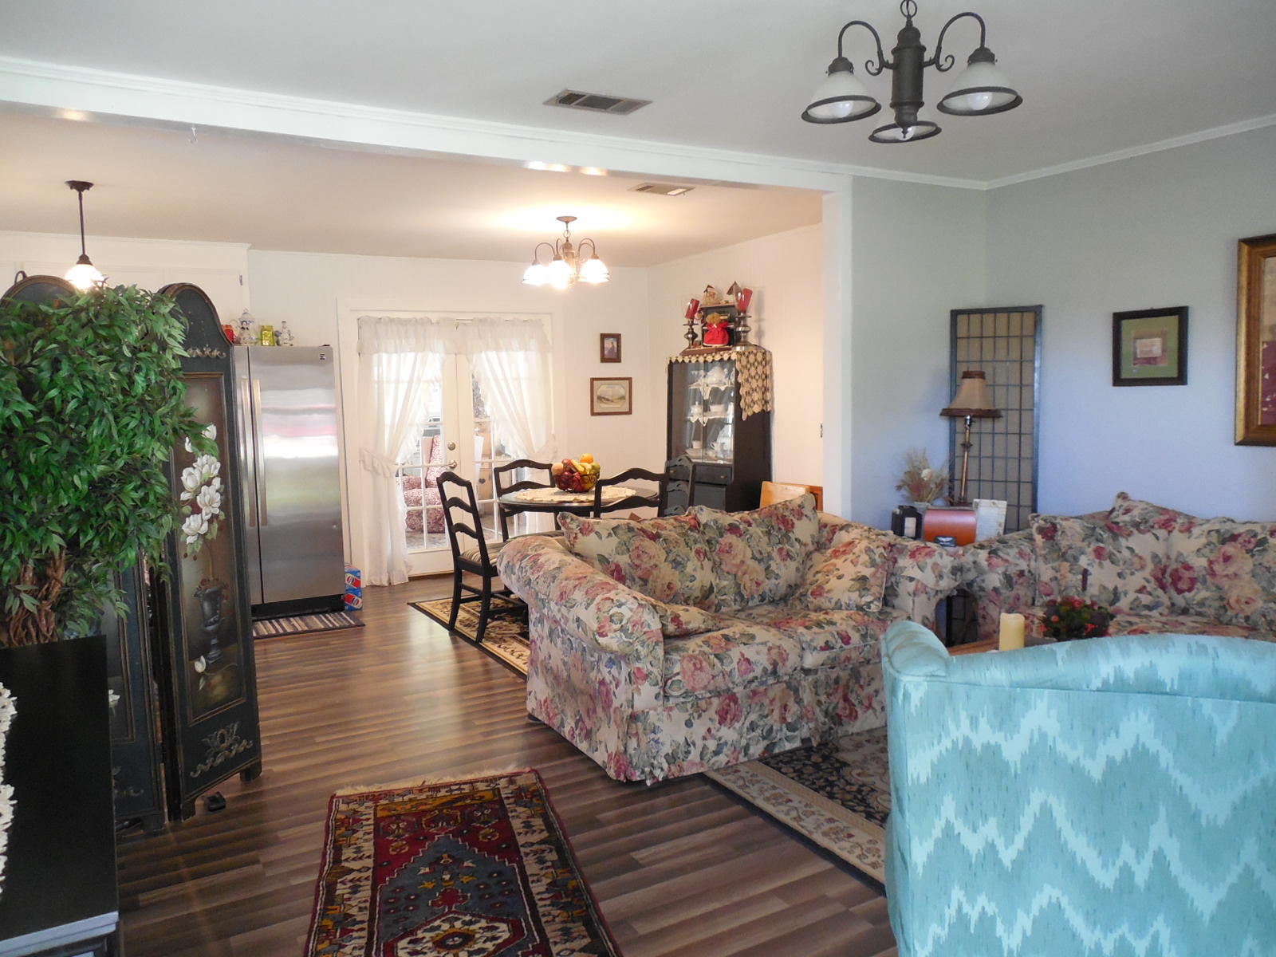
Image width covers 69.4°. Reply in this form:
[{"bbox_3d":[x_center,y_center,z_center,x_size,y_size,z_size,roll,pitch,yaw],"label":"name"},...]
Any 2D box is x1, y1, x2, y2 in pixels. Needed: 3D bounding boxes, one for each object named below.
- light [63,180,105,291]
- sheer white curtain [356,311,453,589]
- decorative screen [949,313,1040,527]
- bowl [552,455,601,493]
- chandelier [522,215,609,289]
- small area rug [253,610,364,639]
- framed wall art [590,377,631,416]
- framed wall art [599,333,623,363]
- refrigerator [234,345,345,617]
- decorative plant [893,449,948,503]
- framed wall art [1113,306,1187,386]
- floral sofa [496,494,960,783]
[{"bbox_3d":[-2.571,-1.117,4.263,0.190,0.490,0.190,-5,7,-29],"label":"light"},{"bbox_3d":[-1.713,-0.220,6.985,0.709,1.966,0.100,-4,6,-29],"label":"sheer white curtain"},{"bbox_3d":[1.767,0.066,4.577,0.415,1.794,0.070,1,6,23],"label":"decorative screen"},{"bbox_3d":[-0.414,-0.026,5.924,0.300,0.240,0.300,-2,5,0],"label":"bowl"},{"bbox_3d":[-0.446,-1.423,5.768,0.560,0.410,0.560,-2,5,0],"label":"chandelier"},{"bbox_3d":[-2.169,0.919,5.784,0.800,0.012,0.490,-4,7,-26],"label":"small area rug"},{"bbox_3d":[-0.214,-0.689,7.758,0.395,0.315,0.025,-5,7,-29],"label":"framed wall art"},{"bbox_3d":[-0.227,-1.105,7.833,0.194,0.245,0.020,-4,6,-29],"label":"framed wall art"},{"bbox_3d":[-2.500,0.025,6.045,0.900,1.727,0.790,-4,6,-29],"label":"refrigerator"},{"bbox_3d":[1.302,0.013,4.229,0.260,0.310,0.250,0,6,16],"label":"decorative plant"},{"bbox_3d":[2.198,-0.561,3.955,0.025,0.322,0.330,-5,7,-29],"label":"framed wall art"},{"bbox_3d":[0.403,0.568,3.968,1.750,0.860,0.930,-4,6,-26],"label":"floral sofa"}]

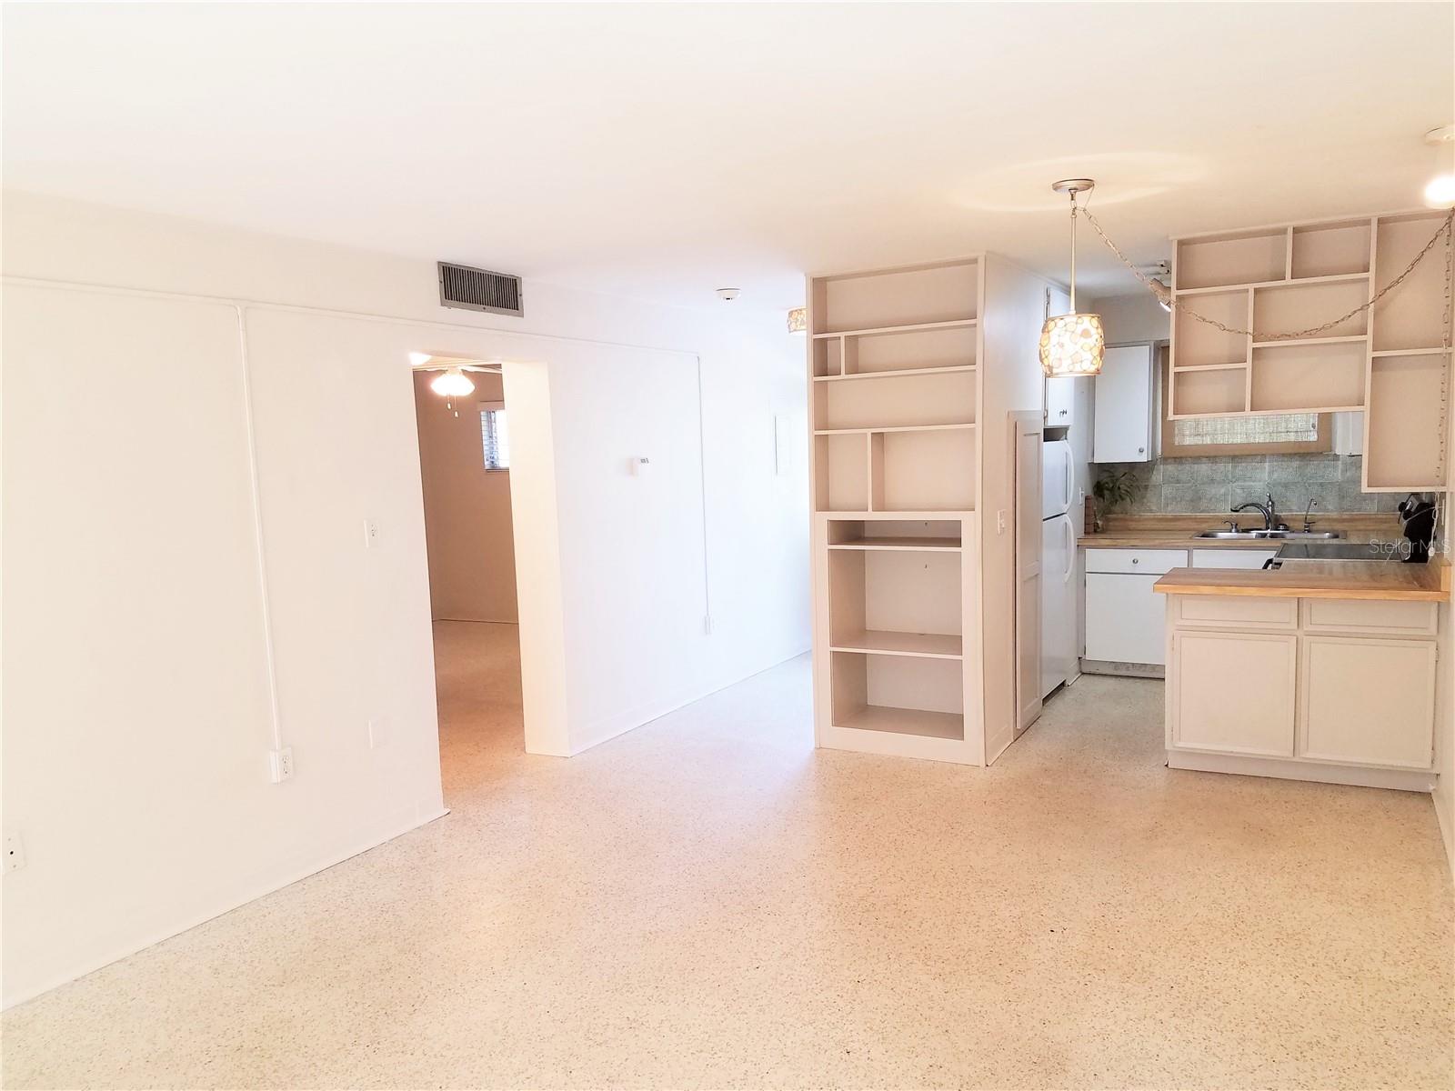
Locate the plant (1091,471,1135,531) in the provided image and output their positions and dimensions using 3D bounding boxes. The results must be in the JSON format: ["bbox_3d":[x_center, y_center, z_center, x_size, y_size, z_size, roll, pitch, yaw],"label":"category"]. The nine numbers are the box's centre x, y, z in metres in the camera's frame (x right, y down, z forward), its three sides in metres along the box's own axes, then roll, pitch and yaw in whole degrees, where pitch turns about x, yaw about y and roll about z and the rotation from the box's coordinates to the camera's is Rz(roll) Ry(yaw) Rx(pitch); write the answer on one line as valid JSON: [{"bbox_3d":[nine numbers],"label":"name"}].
[{"bbox_3d":[2.655,-0.300,7.516,0.290,0.425,0.280,1,6,29],"label":"plant"}]

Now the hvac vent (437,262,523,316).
[{"bbox_3d":[-1.130,-1.190,5.100,0.025,0.193,0.575,1,6,29],"label":"hvac vent"}]

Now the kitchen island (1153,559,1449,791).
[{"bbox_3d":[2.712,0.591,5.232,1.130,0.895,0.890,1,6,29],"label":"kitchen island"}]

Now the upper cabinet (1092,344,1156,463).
[{"bbox_3d":[2.682,-0.965,7.403,0.395,0.792,0.360,1,6,29],"label":"upper cabinet"}]

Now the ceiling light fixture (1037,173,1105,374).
[{"bbox_3d":[1.173,-0.900,3.711,0.216,0.640,0.216,1,6,29],"label":"ceiling light fixture"}]

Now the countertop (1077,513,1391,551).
[{"bbox_3d":[3.281,-0.094,7.019,1.850,0.155,0.630,1,6,29],"label":"countertop"}]

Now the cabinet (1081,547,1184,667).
[{"bbox_3d":[2.743,0.366,7.250,0.645,0.760,0.600,1,6,29],"label":"cabinet"}]

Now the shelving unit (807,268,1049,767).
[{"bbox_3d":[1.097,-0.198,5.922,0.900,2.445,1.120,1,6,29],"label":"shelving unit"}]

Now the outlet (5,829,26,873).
[{"bbox_3d":[-2.156,0.928,3.297,0.010,0.114,0.070,1,6,29],"label":"outlet"}]

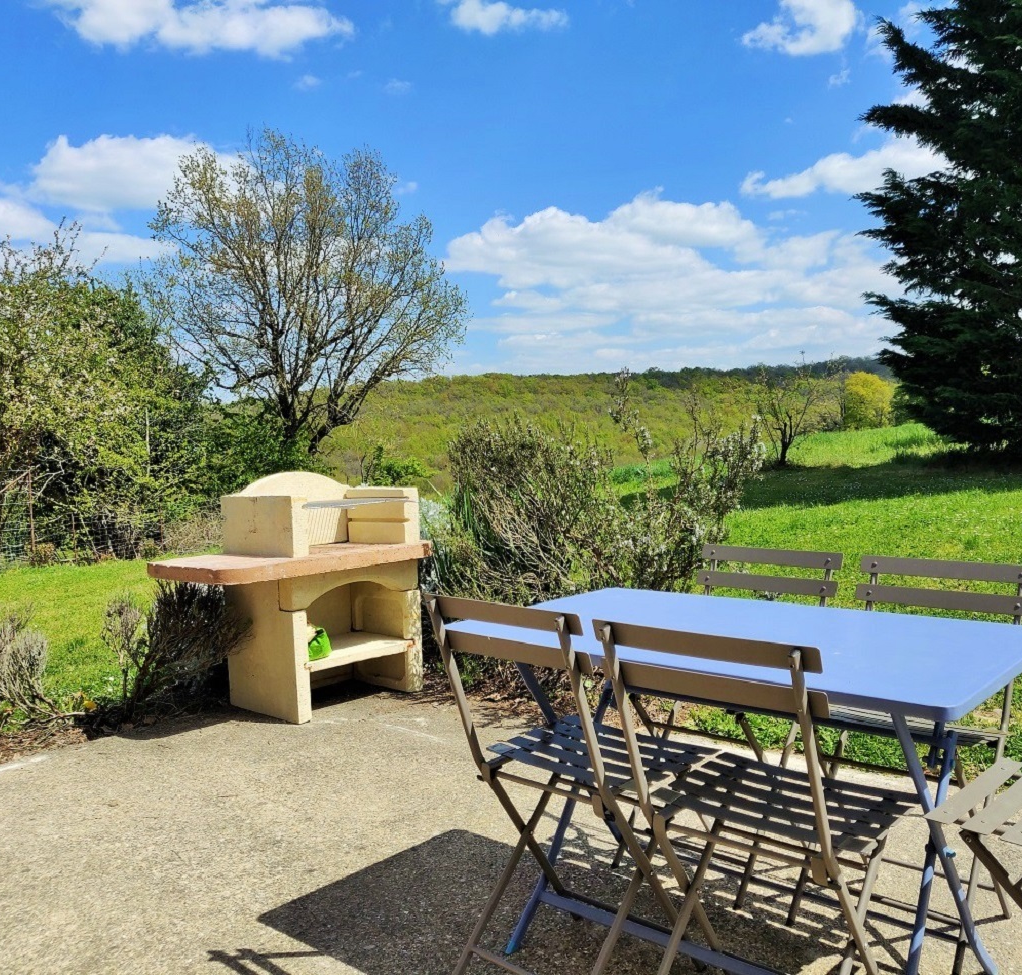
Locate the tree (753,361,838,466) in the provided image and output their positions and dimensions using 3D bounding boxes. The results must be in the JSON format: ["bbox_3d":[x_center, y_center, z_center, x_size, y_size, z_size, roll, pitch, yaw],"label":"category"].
[{"bbox_3d":[9.087,-2.353,30.000,2.700,3.350,2.600,-1,2,0],"label":"tree"}]

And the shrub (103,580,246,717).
[{"bbox_3d":[-1.516,0.732,4.240,0.620,0.600,0.580,-1,2,0],"label":"shrub"}]

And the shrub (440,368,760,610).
[{"bbox_3d":[0.463,0.163,4.950,1.600,1.500,1.300,-1,2,0],"label":"shrub"}]

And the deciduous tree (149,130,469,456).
[{"bbox_3d":[-4.039,-3.402,19.000,6.200,7.600,5.800,-1,2,0],"label":"deciduous tree"}]

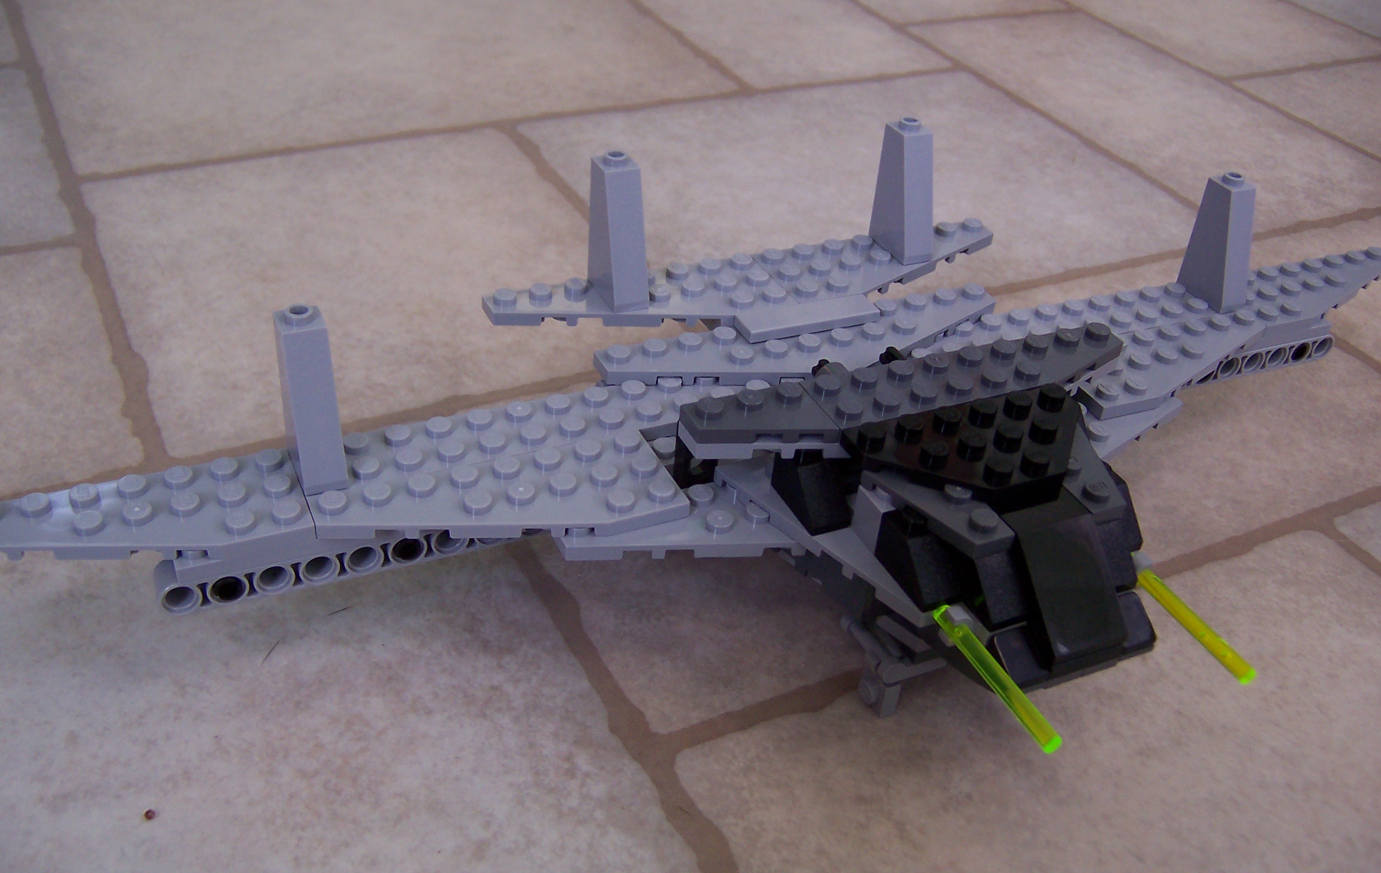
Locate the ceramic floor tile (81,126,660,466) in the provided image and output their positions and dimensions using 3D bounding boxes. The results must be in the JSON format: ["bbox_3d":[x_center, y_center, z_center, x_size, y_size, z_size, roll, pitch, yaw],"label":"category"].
[{"bbox_3d":[-0.089,-0.045,0.369,0.131,0.010,0.145,-14,40,-25],"label":"ceramic floor tile"}]

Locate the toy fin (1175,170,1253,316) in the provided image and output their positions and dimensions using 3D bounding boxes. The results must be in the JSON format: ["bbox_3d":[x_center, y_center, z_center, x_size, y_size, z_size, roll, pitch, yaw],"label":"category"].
[{"bbox_3d":[0.128,-0.047,0.314,0.008,0.030,0.016,-12,39,-23],"label":"toy fin"}]

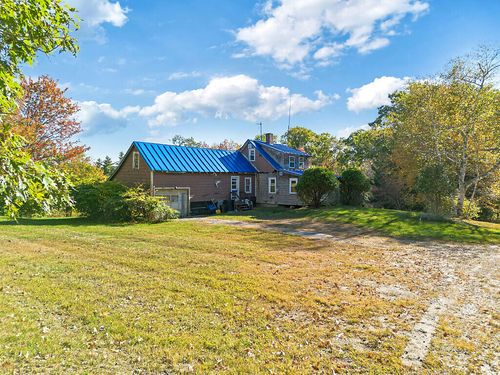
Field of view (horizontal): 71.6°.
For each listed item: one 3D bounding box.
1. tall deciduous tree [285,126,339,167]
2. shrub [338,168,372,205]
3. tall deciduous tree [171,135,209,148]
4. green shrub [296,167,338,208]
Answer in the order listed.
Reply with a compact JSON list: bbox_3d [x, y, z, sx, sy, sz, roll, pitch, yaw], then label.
[{"bbox_3d":[9.190,-3.600,51.000,8.300,10.700,8.300,0,0,0],"label":"tall deciduous tree"},{"bbox_3d":[10.010,-0.020,33.200,3.100,3.650,3.100,0,0,0],"label":"shrub"},{"bbox_3d":[-9.770,-3.400,56.000,6.800,10.200,6.800,0,0,0],"label":"tall deciduous tree"},{"bbox_3d":[5.840,0.000,30.000,3.600,3.600,3.600,0,0,0],"label":"green shrub"}]

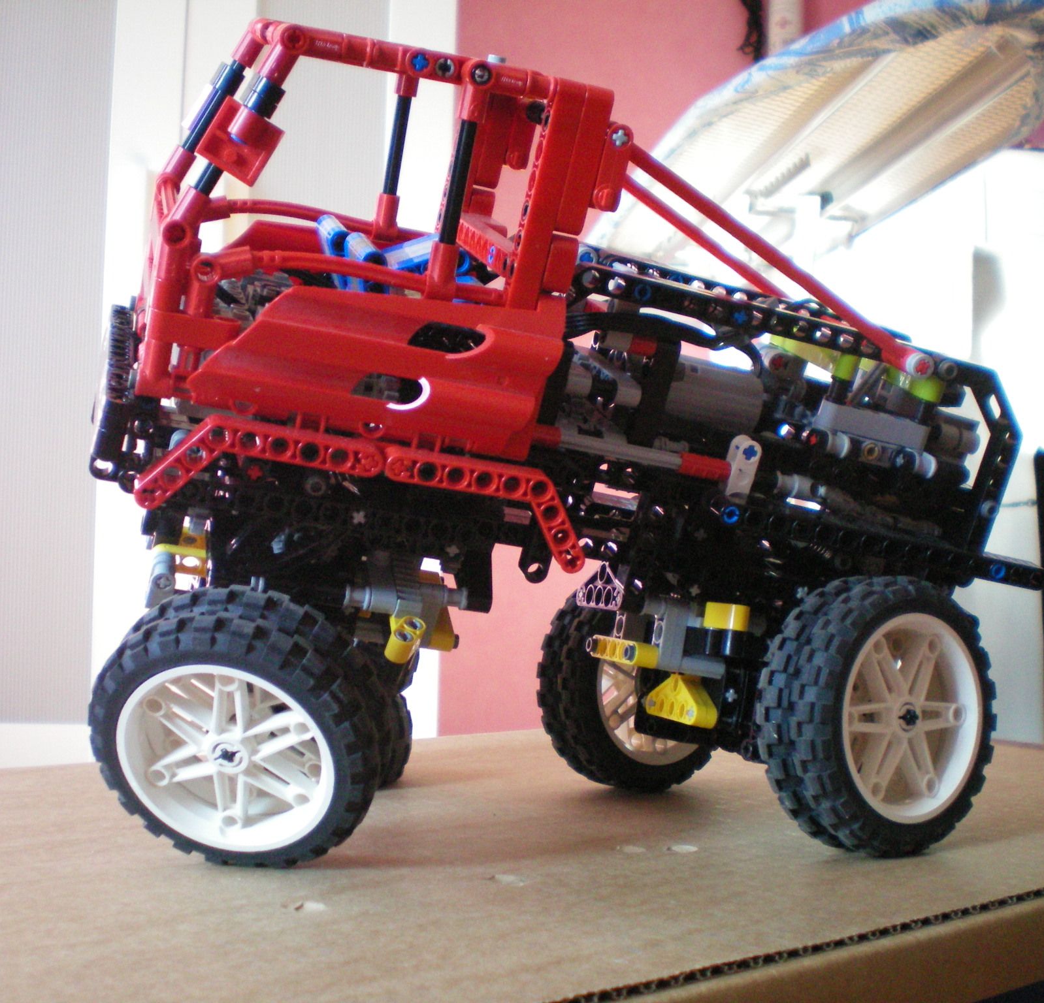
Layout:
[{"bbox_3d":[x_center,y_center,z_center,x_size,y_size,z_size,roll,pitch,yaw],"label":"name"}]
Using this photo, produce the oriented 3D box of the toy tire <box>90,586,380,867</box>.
[{"bbox_3d":[-0.078,0.064,0.409,0.082,0.082,0.032,1,26,10],"label":"toy tire"}]

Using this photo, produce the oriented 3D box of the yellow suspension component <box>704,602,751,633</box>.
[{"bbox_3d":[0.067,0.038,0.480,0.008,0.008,0.024,12,-6,-19],"label":"yellow suspension component"}]

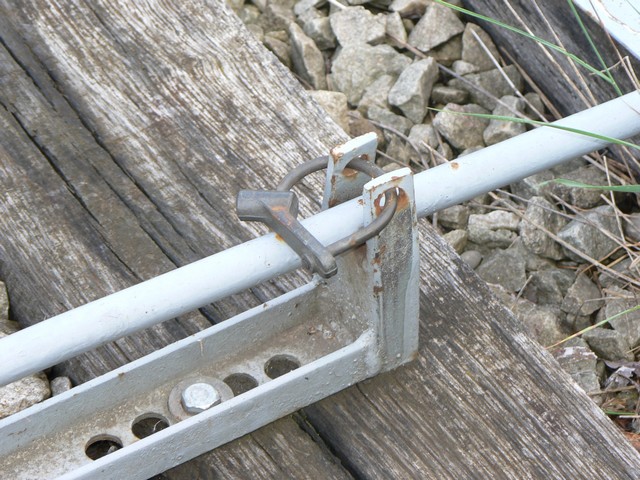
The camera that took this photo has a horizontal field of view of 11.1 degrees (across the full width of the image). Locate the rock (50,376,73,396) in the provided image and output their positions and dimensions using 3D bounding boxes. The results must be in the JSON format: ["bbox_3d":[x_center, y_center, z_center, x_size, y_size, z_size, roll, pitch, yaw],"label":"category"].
[{"bbox_3d":[-0.186,0.107,2.374,0.016,0.013,0.017,0,46,0],"label":"rock"}]

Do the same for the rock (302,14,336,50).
[{"bbox_3d":[0.000,-0.153,2.424,0.026,0.021,0.024,-11,48,-10],"label":"rock"}]

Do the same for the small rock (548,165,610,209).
[{"bbox_3d":[0.190,-0.039,2.415,0.046,0.027,0.031,-8,49,-7],"label":"small rock"}]

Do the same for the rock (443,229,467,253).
[{"bbox_3d":[0.093,0.000,2.283,0.017,0.014,0.016,-15,49,-13],"label":"rock"}]

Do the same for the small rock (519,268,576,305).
[{"bbox_3d":[0.163,0.033,2.351,0.040,0.024,0.027,0,49,0],"label":"small rock"}]

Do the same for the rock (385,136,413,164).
[{"bbox_3d":[0.056,-0.064,2.349,0.019,0.016,0.020,0,47,0],"label":"rock"}]

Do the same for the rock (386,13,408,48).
[{"bbox_3d":[0.057,-0.161,2.522,0.024,0.020,0.027,0,49,0],"label":"rock"}]

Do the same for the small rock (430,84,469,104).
[{"bbox_3d":[0.098,-0.110,2.477,0.029,0.015,0.018,0,49,0],"label":"small rock"}]

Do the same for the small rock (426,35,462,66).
[{"bbox_3d":[0.094,-0.147,2.510,0.032,0.022,0.029,0,49,0],"label":"small rock"}]

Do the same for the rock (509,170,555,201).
[{"bbox_3d":[0.150,-0.040,2.327,0.033,0.023,0.027,0,47,0],"label":"rock"}]

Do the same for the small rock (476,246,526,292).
[{"bbox_3d":[0.125,0.020,2.264,0.033,0.021,0.029,-11,48,-10],"label":"small rock"}]

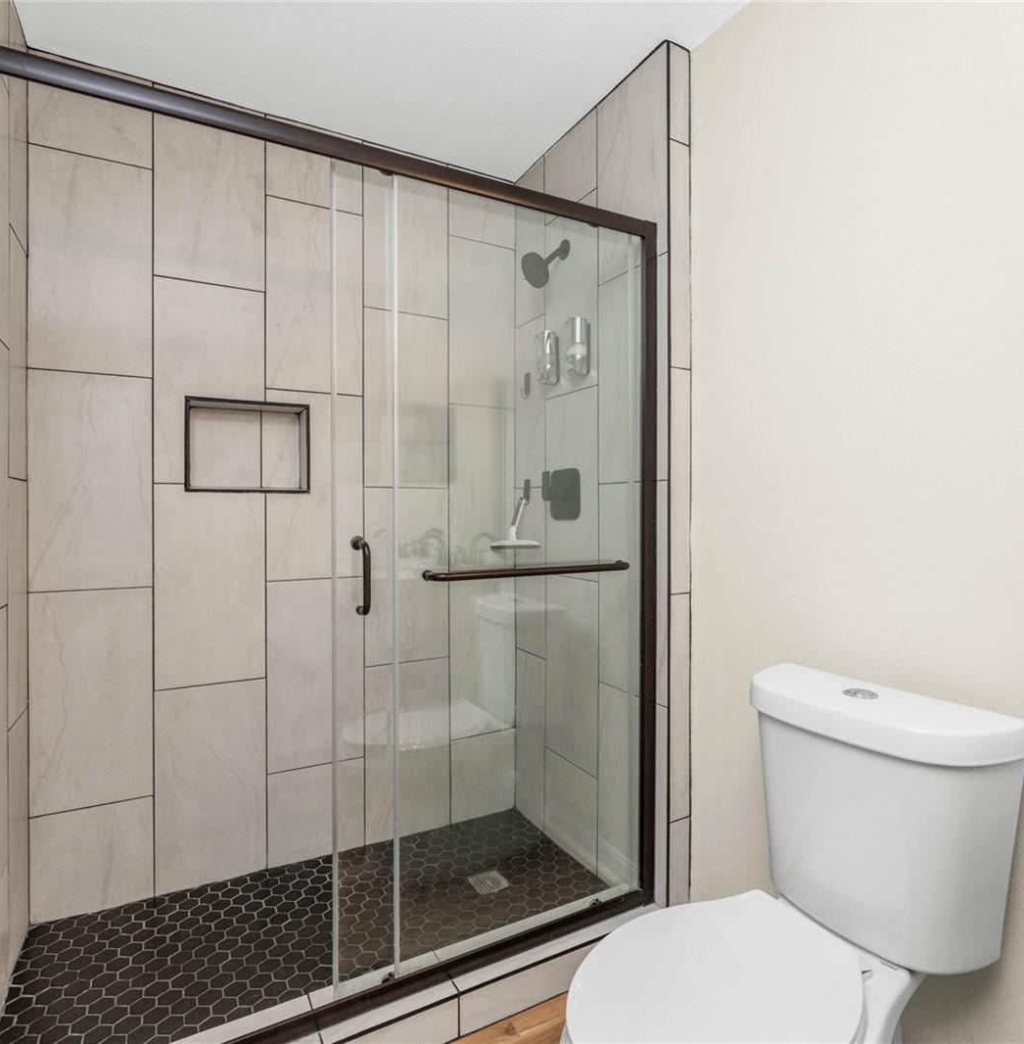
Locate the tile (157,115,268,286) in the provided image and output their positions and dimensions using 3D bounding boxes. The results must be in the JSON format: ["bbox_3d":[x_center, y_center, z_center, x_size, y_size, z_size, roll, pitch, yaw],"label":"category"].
[{"bbox_3d":[-0.924,-1.011,1.871,0.304,0.565,0.012,0,0,-27],"label":"tile"}]

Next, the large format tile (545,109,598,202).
[{"bbox_3d":[0.196,-1.164,2.022,0.012,0.243,0.302,0,0,-29],"label":"large format tile"}]

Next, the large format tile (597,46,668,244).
[{"bbox_3d":[0.346,-1.000,1.754,0.012,0.557,0.304,0,0,-29],"label":"large format tile"}]

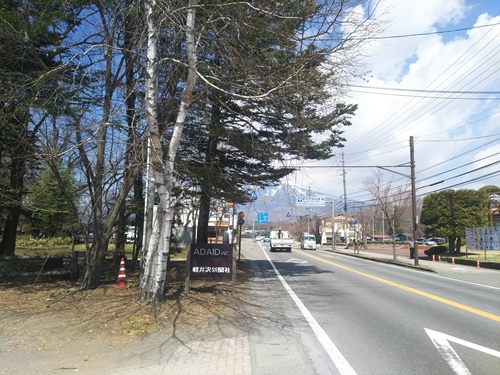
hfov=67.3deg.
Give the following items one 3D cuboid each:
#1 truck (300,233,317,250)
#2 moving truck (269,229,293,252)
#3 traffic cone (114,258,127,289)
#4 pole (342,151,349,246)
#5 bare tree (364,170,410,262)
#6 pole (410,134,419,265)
[{"bbox_3d":[7.275,6.842,46.809,1.480,1.900,3.400,1,-7,1],"label":"truck"},{"bbox_3d":[3.178,5.647,40.073,2.100,2.250,5.300,1,-7,1],"label":"moving truck"},{"bbox_3d":[-3.158,2.098,9.245,0.360,0.700,0.360,1,-7,1],"label":"traffic cone"},{"bbox_3d":[14.566,1.675,56.970,0.420,14.910,0.400,1,-7,1],"label":"pole"},{"bbox_3d":[10.510,2.050,28.632,3.100,6.810,3.000,1,-7,1],"label":"bare tree"},{"bbox_3d":[10.278,0.744,23.515,0.250,8.060,0.250,1,-7,1],"label":"pole"}]

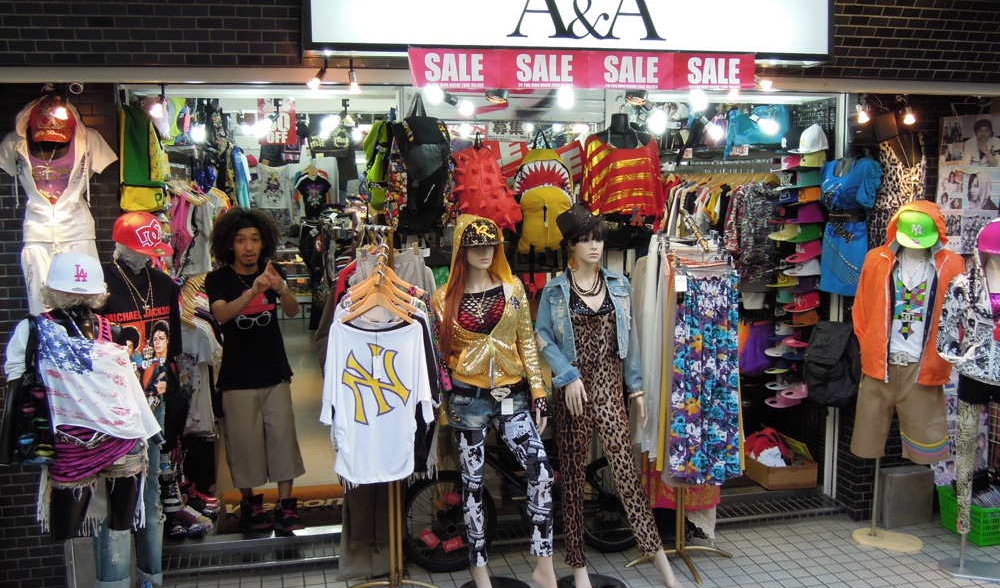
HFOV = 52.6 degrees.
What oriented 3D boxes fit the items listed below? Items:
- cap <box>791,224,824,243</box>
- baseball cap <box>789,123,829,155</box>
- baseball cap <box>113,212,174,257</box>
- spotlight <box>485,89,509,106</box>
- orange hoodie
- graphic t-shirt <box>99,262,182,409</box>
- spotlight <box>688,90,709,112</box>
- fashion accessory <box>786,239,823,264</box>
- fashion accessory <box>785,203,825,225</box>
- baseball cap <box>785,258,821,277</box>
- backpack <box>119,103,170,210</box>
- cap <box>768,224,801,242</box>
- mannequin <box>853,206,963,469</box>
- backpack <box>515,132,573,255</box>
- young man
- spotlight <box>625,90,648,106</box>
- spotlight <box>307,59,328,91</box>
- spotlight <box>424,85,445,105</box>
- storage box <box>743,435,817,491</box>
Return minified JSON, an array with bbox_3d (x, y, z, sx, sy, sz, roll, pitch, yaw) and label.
[{"bbox_3d":[1.784,-0.357,5.913,0.250,0.120,0.175,-2,8,-13],"label":"cap"},{"bbox_3d":[1.759,-0.881,5.765,0.240,0.160,0.170,-4,9,-27],"label":"baseball cap"},{"bbox_3d":[-1.508,-0.252,4.283,0.260,0.140,0.185,23,18,28],"label":"baseball cap"},{"bbox_3d":[-0.005,-0.948,4.744,0.103,0.115,0.103,7,-20,42],"label":"spotlight"},{"bbox_3d":[2.143,-0.008,5.303,0.570,0.970,0.340,3,9,22],"label":"orange hoodie"},{"bbox_3d":[-1.547,0.171,4.268,0.430,0.630,0.260,-5,9,-30],"label":"graphic t-shirt"},{"bbox_3d":[1.035,-1.024,5.271,0.100,0.160,0.100,-2,8,-13],"label":"spotlight"},{"bbox_3d":[1.760,-0.246,5.854,0.240,0.120,0.170,-17,14,-25],"label":"fashion accessory"},{"bbox_3d":[1.757,-0.459,5.835,0.240,0.120,0.170,-7,10,-27],"label":"fashion accessory"},{"bbox_3d":[1.780,-0.159,5.941,0.250,0.120,0.175,-2,8,-13],"label":"baseball cap"},{"bbox_3d":[-1.672,-0.640,4.775,0.210,0.490,0.270,0,7,2],"label":"backpack"},{"bbox_3d":[1.739,-0.375,6.072,0.240,0.120,0.180,-10,11,-26],"label":"cap"},{"bbox_3d":[2.104,0.194,5.222,0.540,1.330,0.350,3,8,25],"label":"mannequin"},{"bbox_3d":[0.227,-0.507,5.210,0.310,0.570,0.190,-1,8,-7],"label":"backpack"},{"bbox_3d":[-1.282,0.409,5.331,0.520,1.700,0.420,-3,8,-21],"label":"young man"},{"bbox_3d":[0.671,-0.974,4.901,0.103,0.115,0.103,6,-19,39],"label":"spotlight"},{"bbox_3d":[-0.741,-0.889,4.103,0.075,0.135,0.060,39,-6,-3],"label":"spotlight"},{"bbox_3d":[-0.292,-0.895,4.512,0.080,0.080,0.120,-1,42,-3],"label":"spotlight"},{"bbox_3d":[1.693,1.037,6.219,0.307,0.190,0.450,-2,8,-13],"label":"storage box"}]

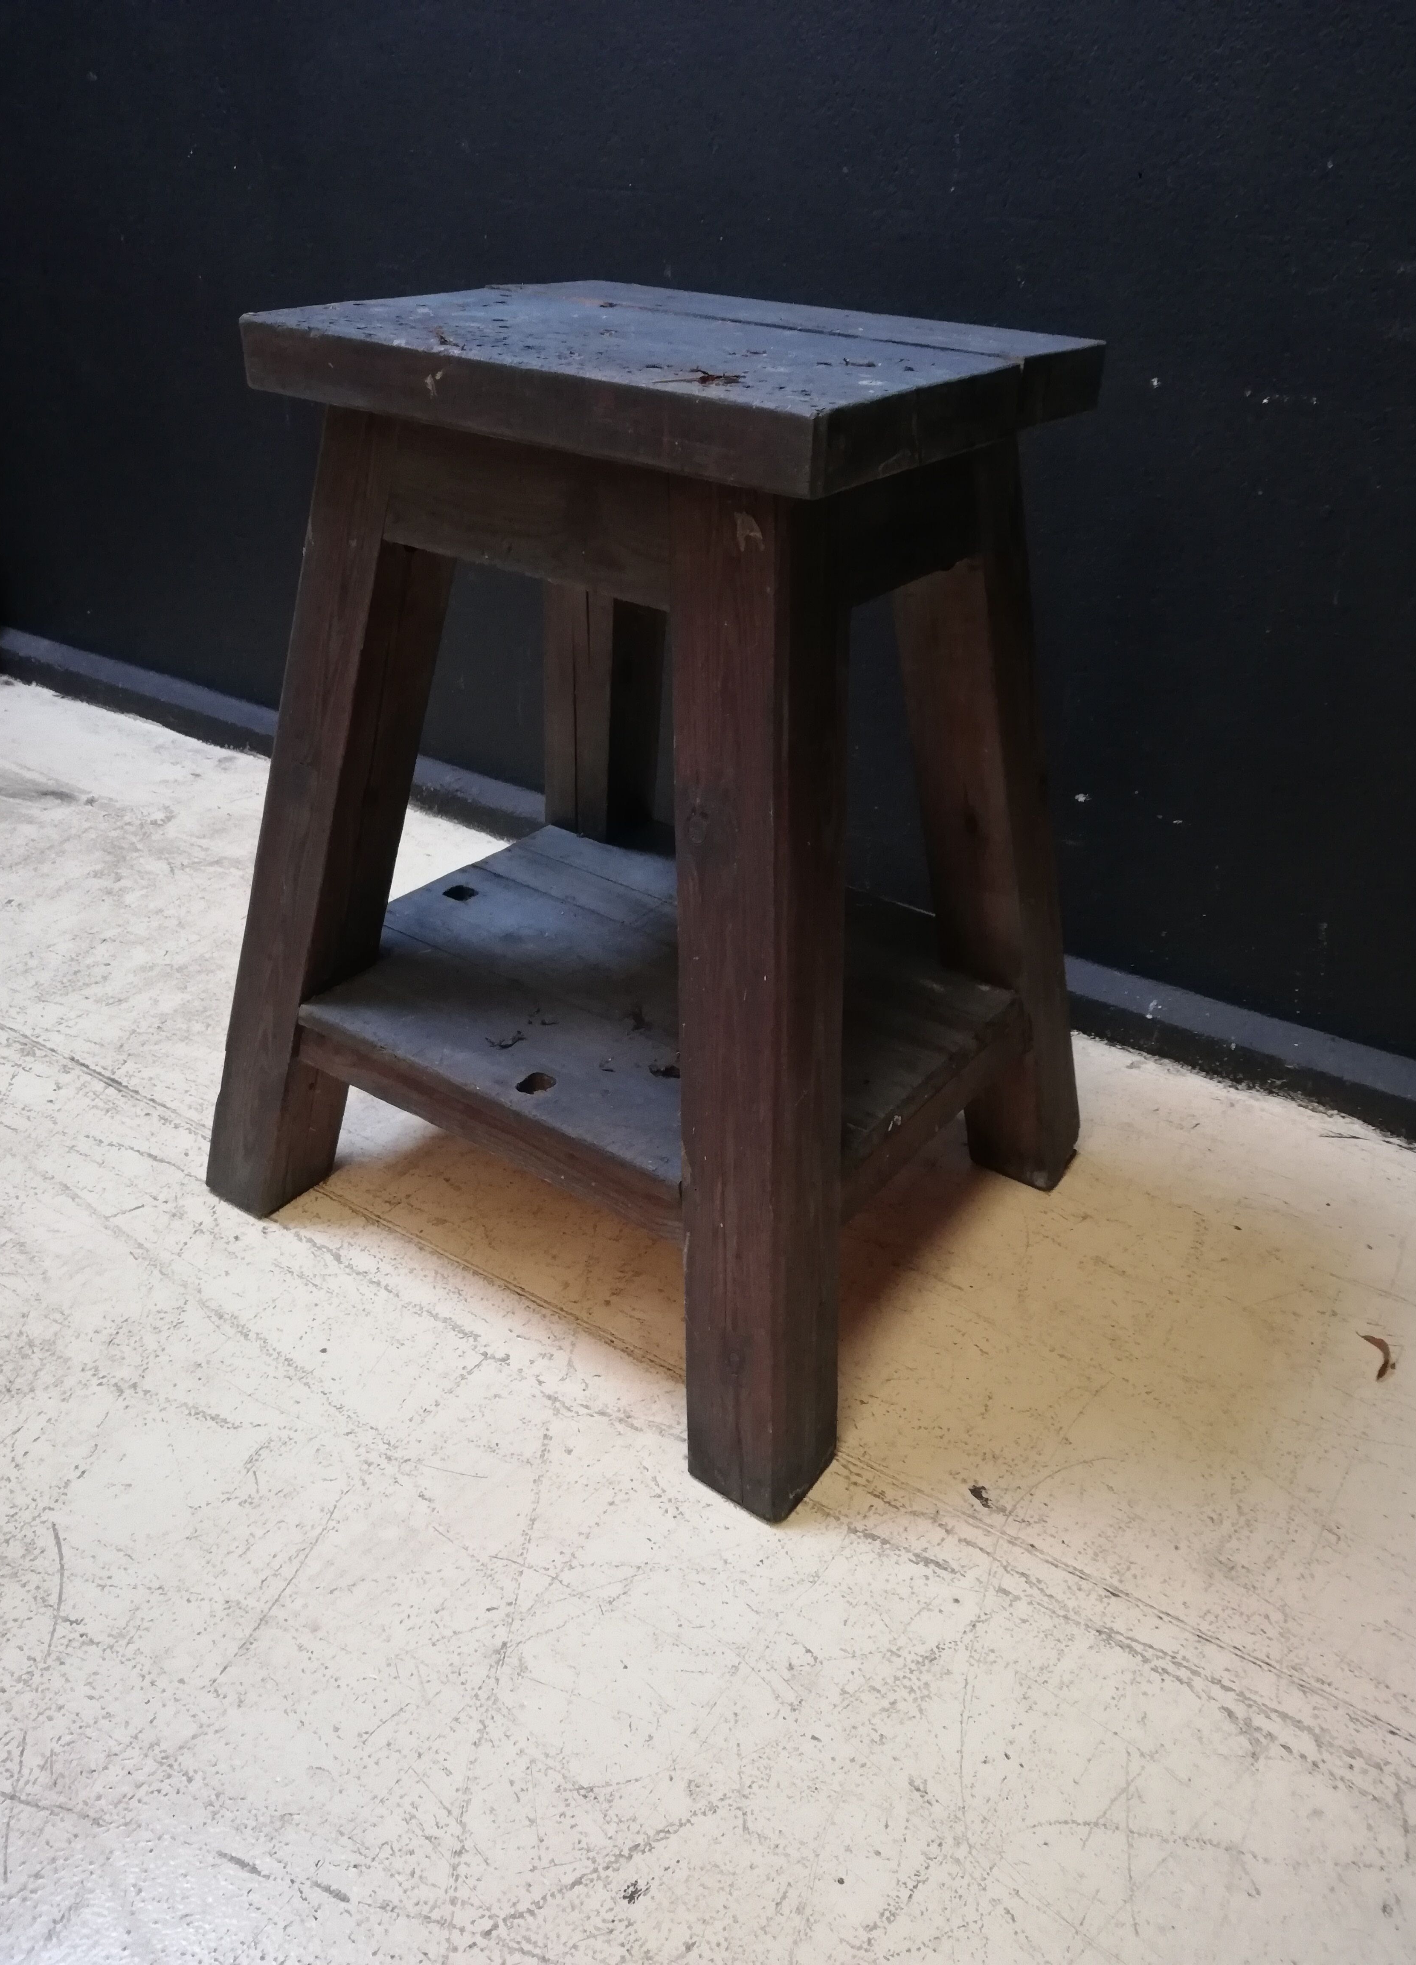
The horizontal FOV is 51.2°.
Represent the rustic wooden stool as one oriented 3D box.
[{"bbox_3d":[-0.028,-0.115,1.011,0.520,0.610,0.459,22,36,29],"label":"rustic wooden stool"}]

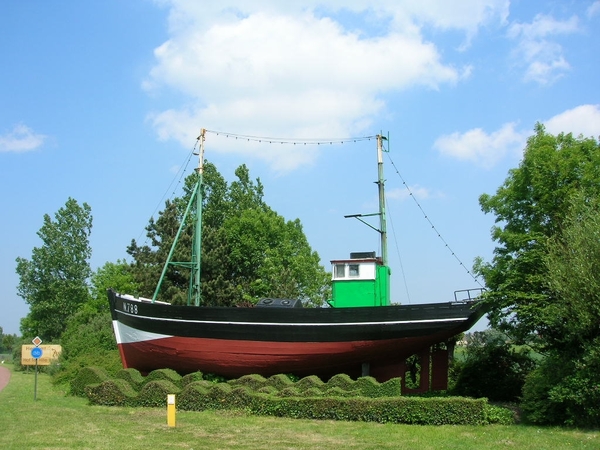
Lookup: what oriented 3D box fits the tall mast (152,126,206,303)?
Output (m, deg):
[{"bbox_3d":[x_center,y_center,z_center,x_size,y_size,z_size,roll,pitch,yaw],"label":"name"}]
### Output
[{"bbox_3d":[-4.022,-0.277,19.798,1.750,6.100,0.800,-3,-12,17],"label":"tall mast"}]

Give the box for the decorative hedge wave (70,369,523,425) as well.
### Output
[{"bbox_3d":[-0.866,4.314,15.267,11.865,0.850,3.661,-4,-12,19],"label":"decorative hedge wave"}]

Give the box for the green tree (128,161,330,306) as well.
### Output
[{"bbox_3d":[-3.895,2.165,32.189,10.400,11.600,8.500,0,-11,0],"label":"green tree"}]

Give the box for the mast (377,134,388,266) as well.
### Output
[{"bbox_3d":[2.529,-0.811,17.862,0.300,4.150,0.300,-3,-12,17],"label":"mast"}]

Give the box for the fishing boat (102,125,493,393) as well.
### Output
[{"bbox_3d":[-0.627,0.847,18.518,12.300,8.500,3.800,-3,-12,17],"label":"fishing boat"}]

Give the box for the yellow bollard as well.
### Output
[{"bbox_3d":[-2.625,3.797,12.103,0.165,0.630,0.165,2,-11,-12],"label":"yellow bollard"}]

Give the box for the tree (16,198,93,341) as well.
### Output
[{"bbox_3d":[-17.566,4.001,42.019,5.300,11.800,5.300,0,-11,0],"label":"tree"}]

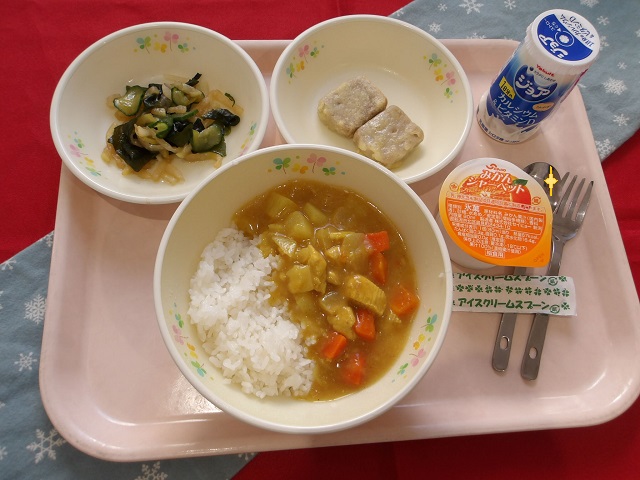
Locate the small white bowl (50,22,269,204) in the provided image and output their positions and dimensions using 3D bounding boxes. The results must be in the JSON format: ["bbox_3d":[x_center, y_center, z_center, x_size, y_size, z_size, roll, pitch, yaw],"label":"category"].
[{"bbox_3d":[-0.107,-0.081,0.354,0.142,0.046,0.142,0,70,-4],"label":"small white bowl"}]

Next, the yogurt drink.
[{"bbox_3d":[0.154,-0.114,0.361,0.051,0.090,0.051,1,70,-4],"label":"yogurt drink"}]

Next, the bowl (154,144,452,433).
[{"bbox_3d":[-0.010,0.029,0.312,0.169,0.061,0.169,1,70,-4],"label":"bowl"}]

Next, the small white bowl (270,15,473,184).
[{"bbox_3d":[0.035,-0.093,0.369,0.142,0.046,0.142,0,70,-4],"label":"small white bowl"}]

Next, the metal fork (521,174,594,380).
[{"bbox_3d":[0.166,0.023,0.351,0.023,0.018,0.155,21,70,4],"label":"metal fork"}]

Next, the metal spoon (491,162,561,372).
[{"bbox_3d":[0.145,0.013,0.353,0.034,0.018,0.163,18,70,2],"label":"metal spoon"}]

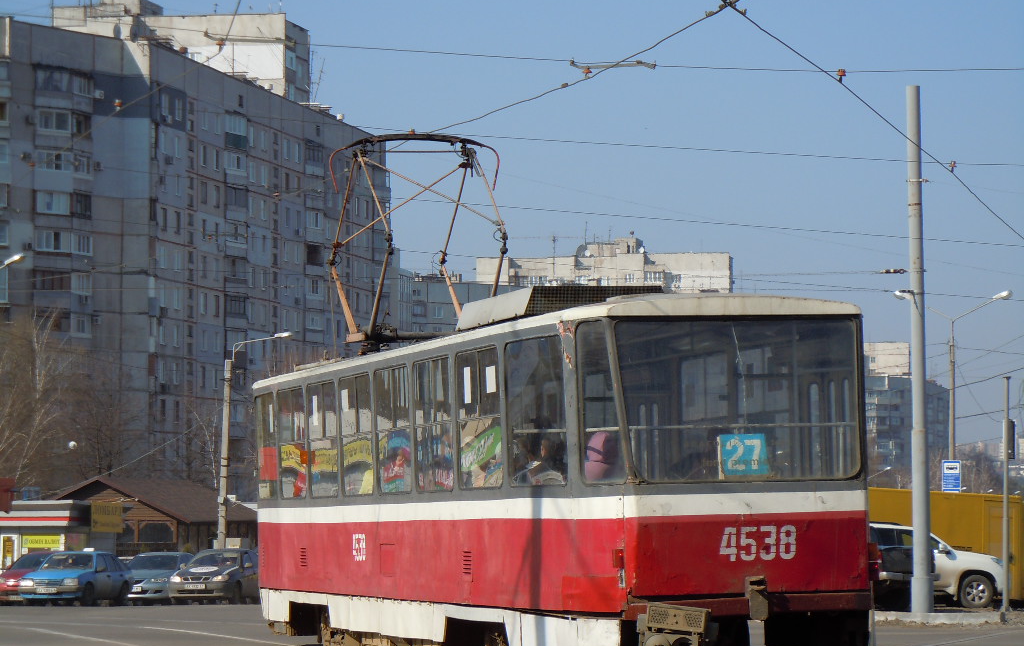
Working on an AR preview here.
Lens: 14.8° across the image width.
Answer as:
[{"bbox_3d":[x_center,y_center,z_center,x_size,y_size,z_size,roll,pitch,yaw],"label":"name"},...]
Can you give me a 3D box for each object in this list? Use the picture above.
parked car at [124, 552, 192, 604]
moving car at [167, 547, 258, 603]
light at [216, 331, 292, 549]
[{"bbox_3d":[-9.349,6.847,106.540,1.770,1.440,4.600,-1,-3,16],"label":"parked car"},{"bbox_3d":[-7.409,6.576,102.540,1.680,1.430,4.240,-1,-3,16],"label":"moving car"},{"bbox_3d":[-8.639,4.580,132.000,2.500,8.650,0.350,0,-3,0],"label":"light"}]

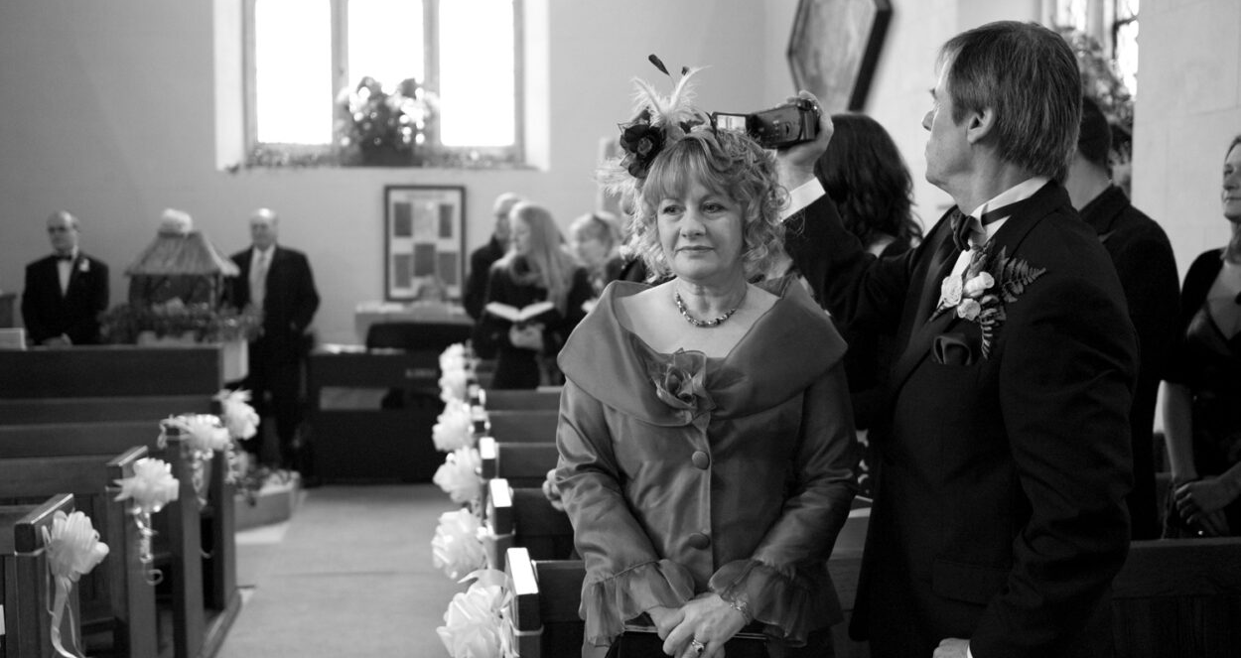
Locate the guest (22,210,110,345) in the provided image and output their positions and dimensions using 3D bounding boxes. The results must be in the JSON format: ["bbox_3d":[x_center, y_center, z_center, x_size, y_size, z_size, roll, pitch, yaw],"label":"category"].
[{"bbox_3d":[-3.640,0.078,8.629,0.540,1.702,0.340,-1,4,-11],"label":"guest"}]

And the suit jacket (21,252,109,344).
[{"bbox_3d":[-3.642,-0.150,8.612,0.540,0.760,0.320,-1,4,-11],"label":"suit jacket"}]

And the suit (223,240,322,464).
[{"bbox_3d":[-2.291,0.179,8.636,0.580,1.452,0.320,0,4,2],"label":"suit"}]

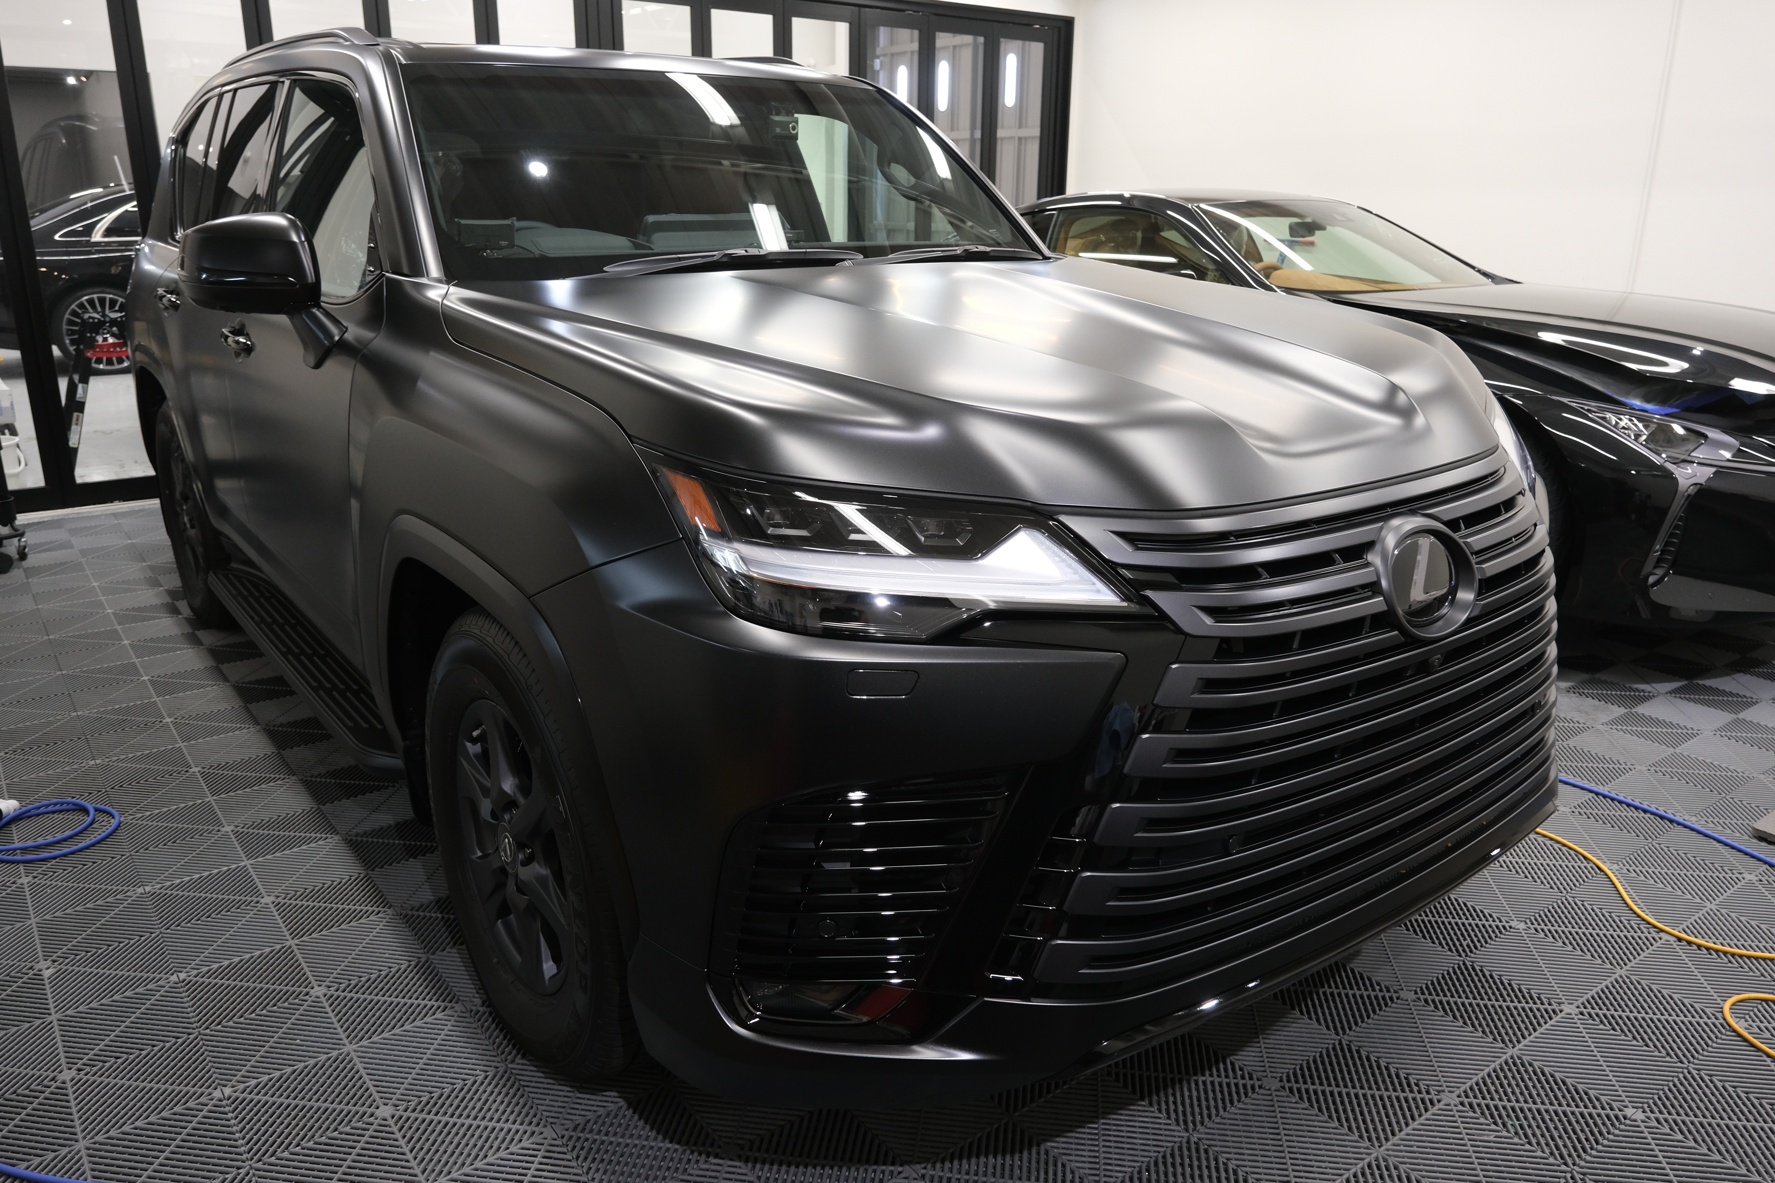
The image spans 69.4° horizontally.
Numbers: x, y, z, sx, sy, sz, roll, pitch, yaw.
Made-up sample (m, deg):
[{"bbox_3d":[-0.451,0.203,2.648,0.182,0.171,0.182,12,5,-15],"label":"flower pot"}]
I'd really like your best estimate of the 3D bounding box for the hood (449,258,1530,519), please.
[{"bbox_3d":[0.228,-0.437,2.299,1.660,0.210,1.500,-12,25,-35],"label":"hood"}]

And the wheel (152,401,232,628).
[{"bbox_3d":[-2.235,-0.282,4.313,0.270,0.790,0.790,-12,21,-35],"label":"wheel"}]

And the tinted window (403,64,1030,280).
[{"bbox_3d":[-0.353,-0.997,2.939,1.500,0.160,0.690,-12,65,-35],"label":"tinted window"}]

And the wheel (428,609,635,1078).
[{"bbox_3d":[-0.524,0.393,2.136,0.270,0.790,0.790,-12,21,-35],"label":"wheel"}]

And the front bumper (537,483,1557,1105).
[{"bbox_3d":[0.532,0.181,2.062,1.940,0.760,0.670,-12,21,-35],"label":"front bumper"}]

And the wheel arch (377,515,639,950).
[{"bbox_3d":[-0.588,0.147,1.983,0.150,0.600,1.050,-12,21,-35],"label":"wheel arch"}]

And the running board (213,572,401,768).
[{"bbox_3d":[-1.424,0.164,3.229,0.220,0.100,1.660,-12,21,-35],"label":"running board"}]

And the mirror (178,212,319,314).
[{"bbox_3d":[-1.206,-0.617,2.413,0.220,0.185,0.150,-12,21,-35],"label":"mirror"}]

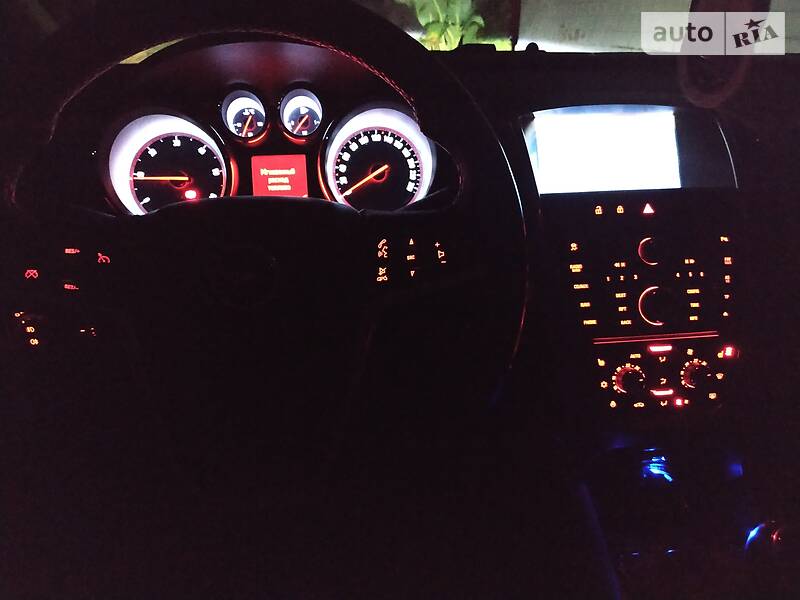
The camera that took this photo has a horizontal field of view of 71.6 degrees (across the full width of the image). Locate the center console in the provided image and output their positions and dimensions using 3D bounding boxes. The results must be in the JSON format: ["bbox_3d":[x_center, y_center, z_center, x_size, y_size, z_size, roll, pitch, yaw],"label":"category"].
[{"bbox_3d":[0.257,0.000,0.590,0.180,0.224,0.040,-3,-6,-3],"label":"center console"}]

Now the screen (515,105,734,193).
[{"bbox_3d":[0.250,-0.164,0.605,0.205,0.090,0.040,-3,-3,-3],"label":"screen"}]

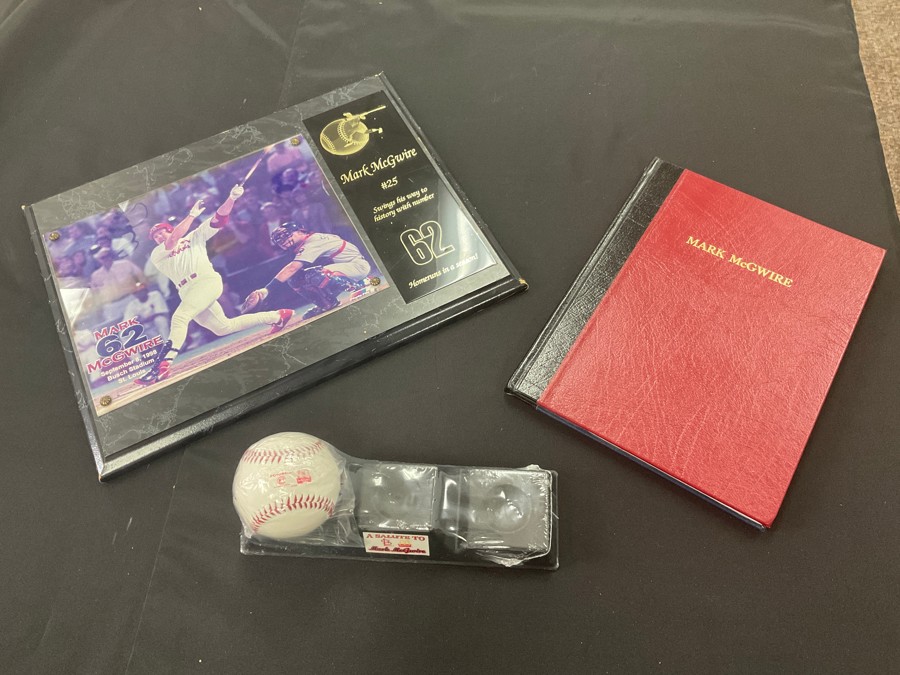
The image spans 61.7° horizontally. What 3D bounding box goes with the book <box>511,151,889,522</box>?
[{"bbox_3d":[0.211,-0.015,0.629,0.214,0.013,0.282,28,64,17],"label":"book"}]

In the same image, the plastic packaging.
[{"bbox_3d":[-0.037,0.110,0.528,0.230,0.078,0.078,2,60,3],"label":"plastic packaging"}]

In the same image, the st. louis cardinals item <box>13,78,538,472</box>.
[{"bbox_3d":[-0.170,-0.086,0.683,0.378,0.017,0.304,-25,62,-12],"label":"st. louis cardinals item"}]

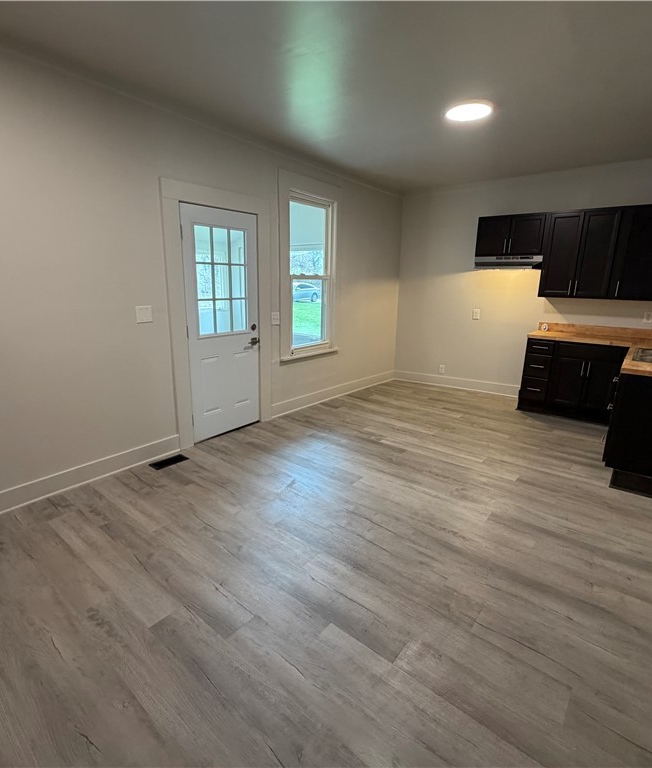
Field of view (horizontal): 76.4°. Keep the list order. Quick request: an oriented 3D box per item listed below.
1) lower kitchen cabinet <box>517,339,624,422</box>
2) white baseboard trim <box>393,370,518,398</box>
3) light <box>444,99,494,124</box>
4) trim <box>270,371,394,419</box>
[{"bbox_3d":[2.895,-0.088,4.862,0.977,0.855,0.618,11,17,36],"label":"lower kitchen cabinet"},{"bbox_3d":[1.859,-0.013,5.996,1.976,0.134,0.020,11,17,36],"label":"white baseboard trim"},{"bbox_3d":[1.104,-2.091,3.203,0.330,0.032,0.330,11,17,36],"label":"light"},{"bbox_3d":[0.229,0.067,5.537,0.020,0.134,2.694,11,17,36],"label":"trim"}]

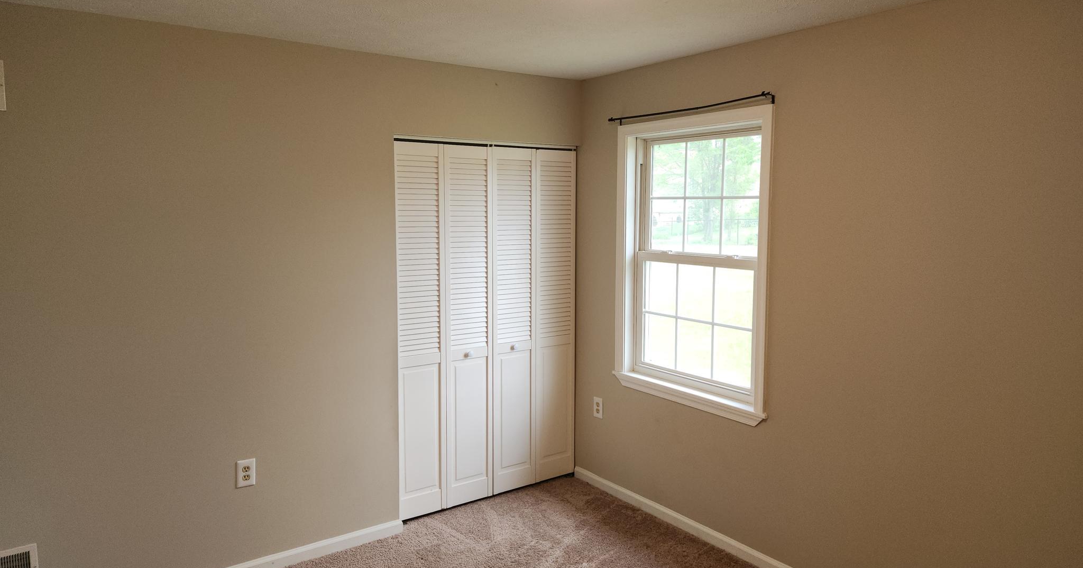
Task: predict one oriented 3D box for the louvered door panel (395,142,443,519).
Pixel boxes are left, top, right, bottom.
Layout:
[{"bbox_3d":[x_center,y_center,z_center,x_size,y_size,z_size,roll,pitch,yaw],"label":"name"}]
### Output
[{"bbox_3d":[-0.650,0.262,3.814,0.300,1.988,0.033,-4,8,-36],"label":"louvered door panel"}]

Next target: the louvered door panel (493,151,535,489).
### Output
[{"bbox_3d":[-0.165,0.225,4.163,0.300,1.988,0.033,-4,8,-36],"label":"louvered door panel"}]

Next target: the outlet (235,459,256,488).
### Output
[{"bbox_3d":[-1.339,0.863,3.273,0.076,0.122,0.010,-4,8,-36],"label":"outlet"}]

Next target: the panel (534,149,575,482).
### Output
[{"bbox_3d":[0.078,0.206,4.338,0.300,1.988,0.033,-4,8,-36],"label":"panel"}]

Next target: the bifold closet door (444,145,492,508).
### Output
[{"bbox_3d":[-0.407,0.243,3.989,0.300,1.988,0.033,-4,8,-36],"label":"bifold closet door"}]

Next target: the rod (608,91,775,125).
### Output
[{"bbox_3d":[0.698,-0.850,3.527,0.082,0.055,1.055,-4,8,-36],"label":"rod"}]

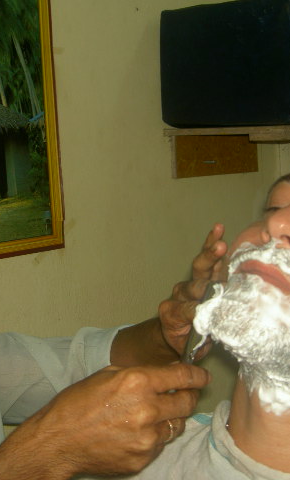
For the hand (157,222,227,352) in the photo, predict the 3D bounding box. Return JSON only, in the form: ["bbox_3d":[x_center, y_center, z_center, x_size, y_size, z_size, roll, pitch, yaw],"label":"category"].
[{"bbox_3d":[0.051,0.049,0.730,0.065,0.140,0.085,21,-5,-12],"label":"hand"}]

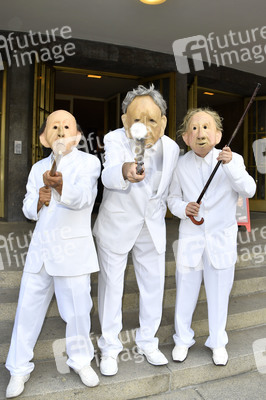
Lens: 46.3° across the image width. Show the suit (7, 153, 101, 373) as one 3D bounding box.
[{"bbox_3d":[-0.485,0.345,1.860,0.550,1.360,0.470,0,-3,8],"label":"suit"}]

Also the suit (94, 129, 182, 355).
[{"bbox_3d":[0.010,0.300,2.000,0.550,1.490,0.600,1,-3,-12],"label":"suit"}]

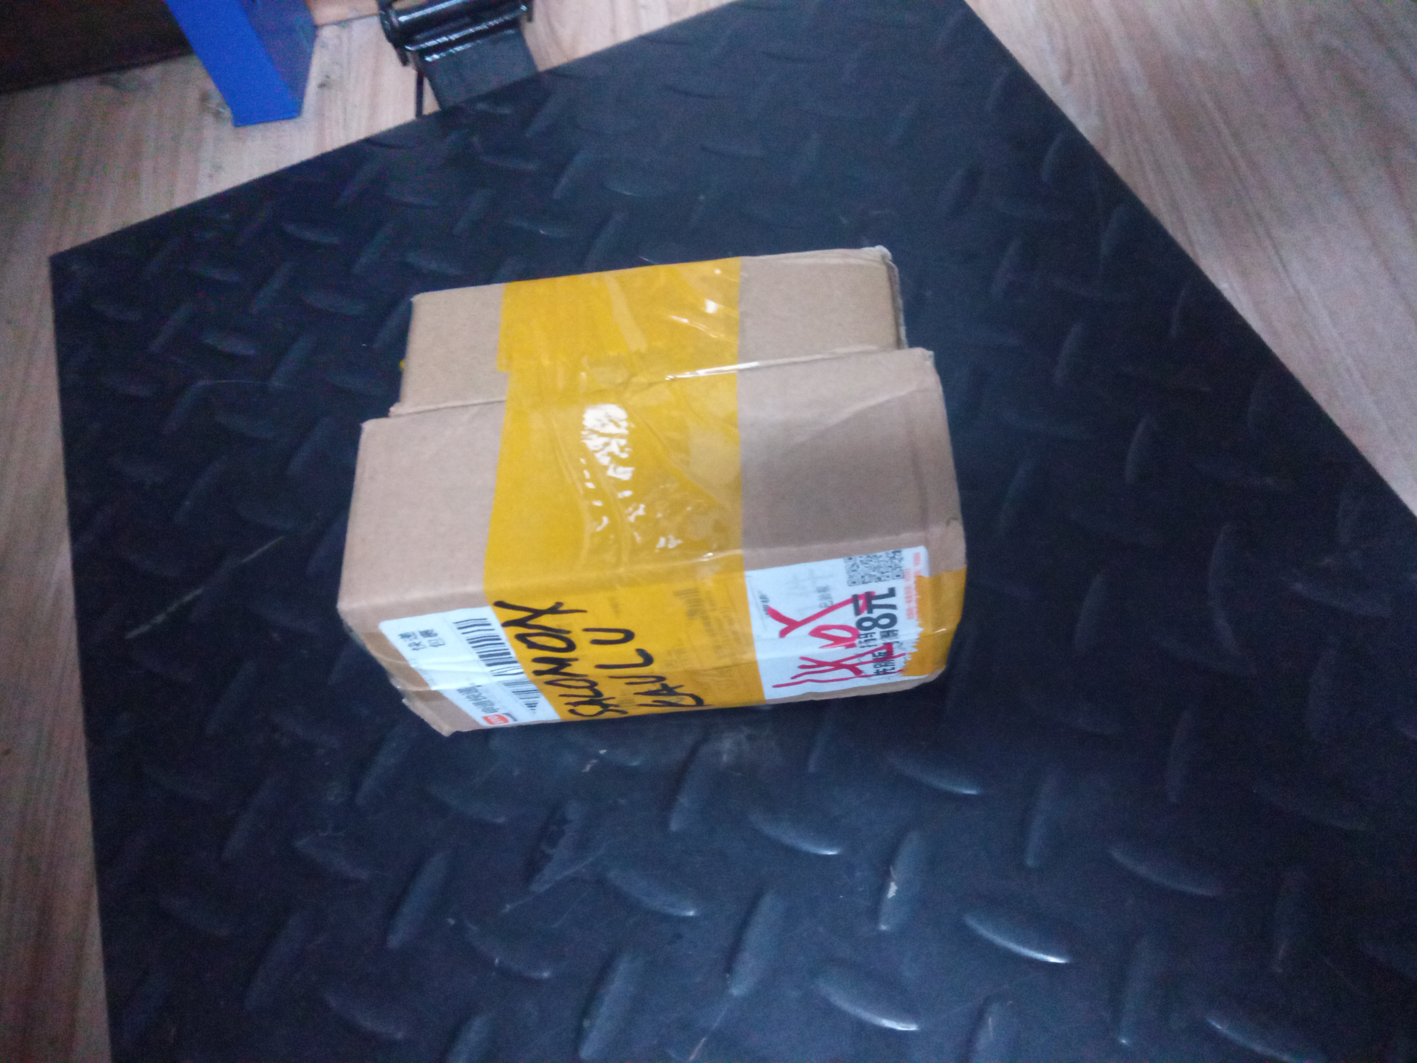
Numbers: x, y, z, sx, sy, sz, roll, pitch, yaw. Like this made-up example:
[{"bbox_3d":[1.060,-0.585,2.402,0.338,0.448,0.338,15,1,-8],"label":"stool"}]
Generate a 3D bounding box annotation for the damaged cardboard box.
[{"bbox_3d":[-0.013,-0.011,0.335,0.150,0.087,0.098,-6,58,2],"label":"damaged cardboard box"}]

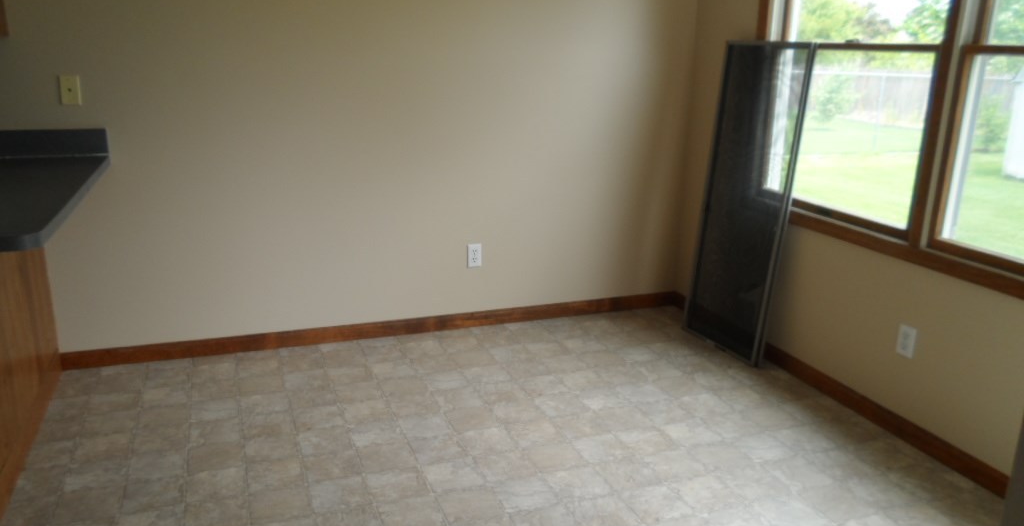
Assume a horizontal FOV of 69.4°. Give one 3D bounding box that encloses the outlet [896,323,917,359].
[{"bbox_3d":[1.436,0.284,2.691,0.010,0.114,0.070,-5,18,-20],"label":"outlet"}]

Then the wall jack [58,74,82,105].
[{"bbox_3d":[-1.706,-0.667,2.855,0.070,0.114,0.010,-5,18,-20],"label":"wall jack"}]

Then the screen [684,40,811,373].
[{"bbox_3d":[1.058,-0.278,3.386,0.018,1.407,0.493,-3,17,-28],"label":"screen"}]

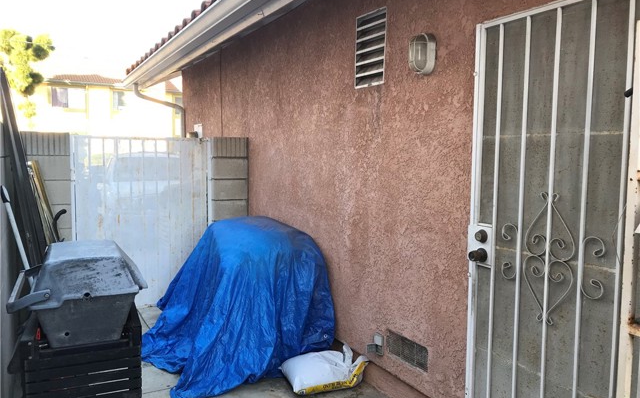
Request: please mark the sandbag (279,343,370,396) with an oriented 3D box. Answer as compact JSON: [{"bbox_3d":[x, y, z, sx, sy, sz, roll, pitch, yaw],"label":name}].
[{"bbox_3d":[0.019,1.040,3.231,0.490,0.190,0.310,-1,5,-18],"label":"sandbag"}]

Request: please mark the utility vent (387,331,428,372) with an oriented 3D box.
[{"bbox_3d":[0.474,0.838,2.862,0.030,0.145,0.355,-2,6,-29],"label":"utility vent"}]

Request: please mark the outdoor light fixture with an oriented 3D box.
[{"bbox_3d":[0.510,-0.732,2.606,0.097,0.205,0.110,-2,6,-29],"label":"outdoor light fixture"}]

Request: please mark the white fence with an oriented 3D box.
[{"bbox_3d":[-1.552,0.211,4.624,1.180,1.530,0.060,-2,6,-29],"label":"white fence"}]

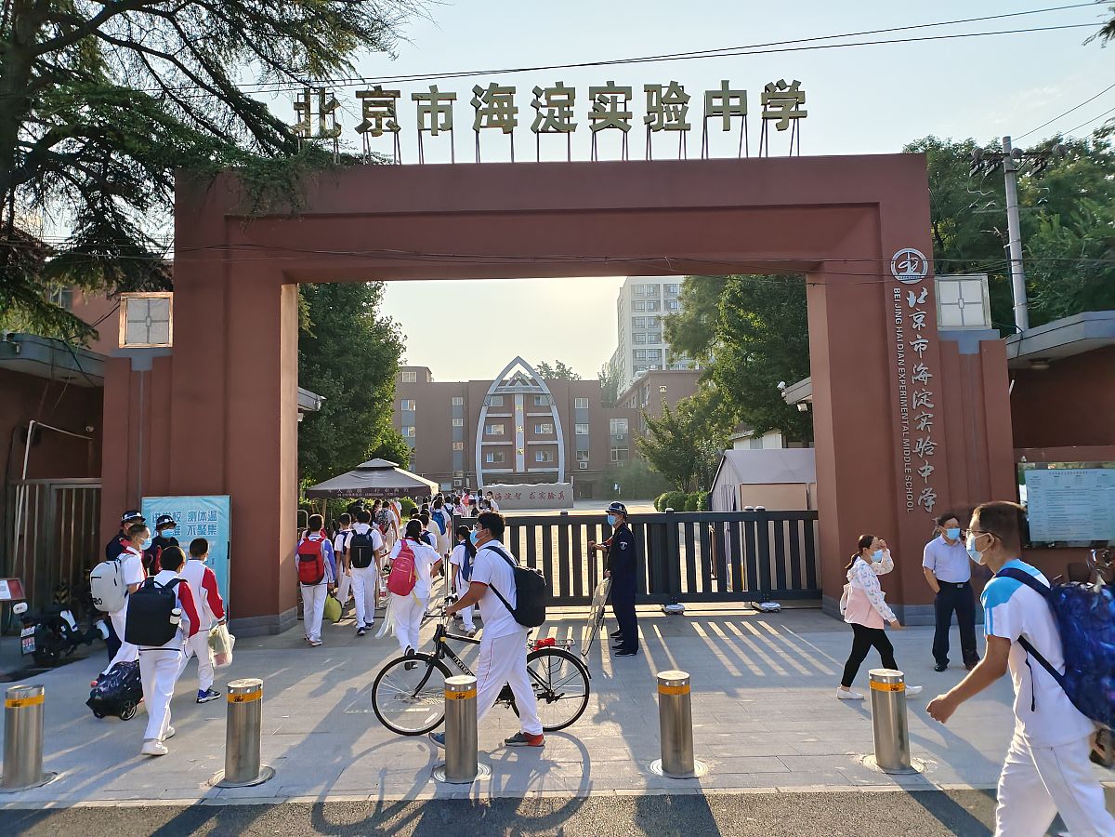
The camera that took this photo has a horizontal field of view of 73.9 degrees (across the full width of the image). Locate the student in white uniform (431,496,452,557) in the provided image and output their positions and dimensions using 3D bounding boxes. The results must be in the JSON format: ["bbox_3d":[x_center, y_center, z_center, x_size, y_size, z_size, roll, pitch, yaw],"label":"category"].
[{"bbox_3d":[-2.666,2.725,17.094,0.480,1.667,0.580,-1,-5,0],"label":"student in white uniform"}]

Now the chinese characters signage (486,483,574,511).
[{"bbox_3d":[-2.109,5.934,57.000,6.863,2.073,0.900,-1,-5,0],"label":"chinese characters signage"}]

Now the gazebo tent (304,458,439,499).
[{"bbox_3d":[-4.538,2.380,18.809,3.000,2.730,2.600,-1,-5,-4],"label":"gazebo tent"}]

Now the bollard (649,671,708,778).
[{"bbox_3d":[0.847,2.149,5.247,0.400,0.635,0.400,-1,-5,0],"label":"bollard"}]

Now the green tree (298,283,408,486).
[{"bbox_3d":[-6.281,-0.309,20.117,4.800,8.300,4.800,-1,-5,0],"label":"green tree"}]

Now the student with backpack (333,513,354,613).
[{"bbox_3d":[-3.416,2.291,11.816,0.460,1.540,0.420,-2,-5,7],"label":"student with backpack"}]

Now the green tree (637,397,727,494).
[{"bbox_3d":[7.135,2.179,42.006,5.014,6.555,5.014,-1,-5,0],"label":"green tree"}]

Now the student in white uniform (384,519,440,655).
[{"bbox_3d":[-1.710,2.000,8.635,0.620,1.626,0.600,-1,-5,0],"label":"student in white uniform"}]

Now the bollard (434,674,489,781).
[{"bbox_3d":[-0.681,2.186,5.269,0.400,0.635,0.400,-1,-5,0],"label":"bollard"}]

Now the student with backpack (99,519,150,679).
[{"bbox_3d":[-4.464,1.935,7.575,0.620,1.699,0.480,0,-5,-10],"label":"student with backpack"}]

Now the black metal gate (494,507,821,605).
[{"bbox_3d":[1.263,2.164,11.253,5.562,1.519,0.300,-1,-5,0],"label":"black metal gate"}]

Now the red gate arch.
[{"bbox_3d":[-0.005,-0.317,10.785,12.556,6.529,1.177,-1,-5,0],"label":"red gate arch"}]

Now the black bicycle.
[{"bbox_3d":[-0.628,2.018,6.112,1.800,1.109,0.560,-1,-5,1],"label":"black bicycle"}]

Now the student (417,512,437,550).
[{"bbox_3d":[-2.039,2.277,11.426,0.500,1.563,0.580,-1,-5,0],"label":"student"}]

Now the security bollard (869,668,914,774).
[{"bbox_3d":[2.252,2.030,4.987,0.226,0.620,0.226,-1,-5,0],"label":"security bollard"}]

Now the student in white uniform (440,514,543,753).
[{"bbox_3d":[-0.510,1.586,5.609,0.850,1.730,0.550,-1,-5,-2],"label":"student in white uniform"}]

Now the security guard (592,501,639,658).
[{"bbox_3d":[0.661,1.825,8.565,0.500,1.725,0.500,0,-5,-13],"label":"security guard"}]

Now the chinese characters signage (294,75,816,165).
[{"bbox_3d":[-0.128,-4.276,10.705,7.458,1.258,0.400,-1,-5,0],"label":"chinese characters signage"}]

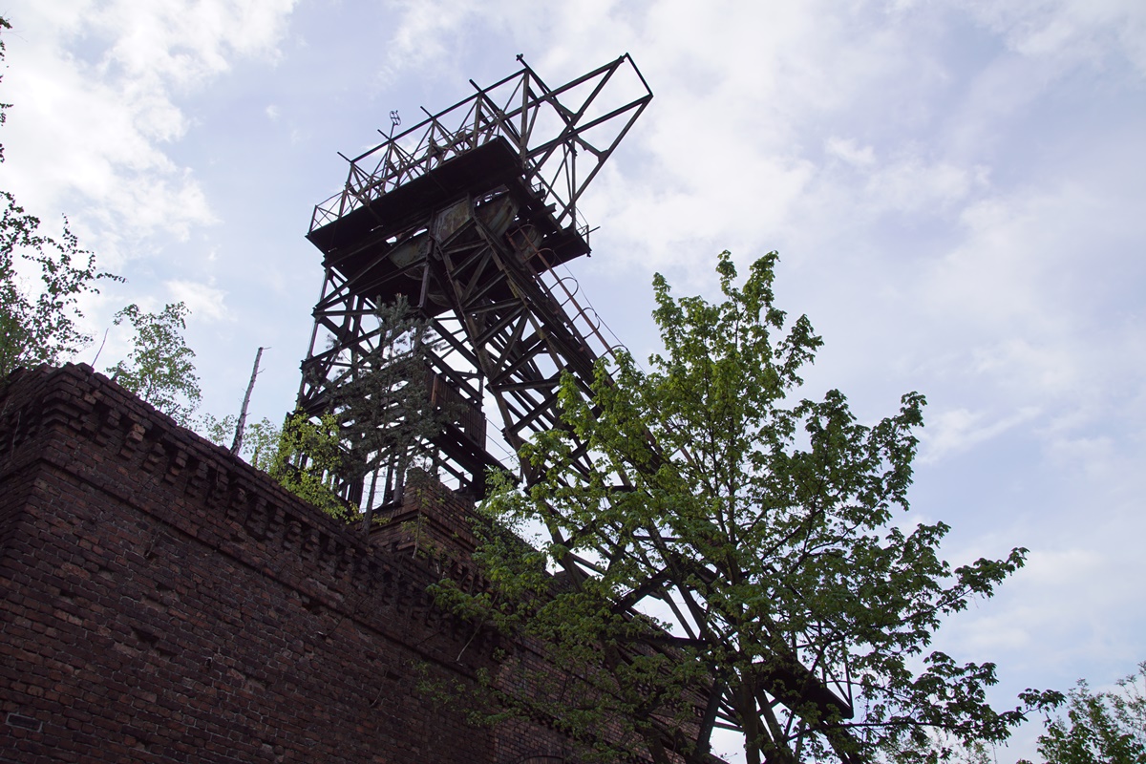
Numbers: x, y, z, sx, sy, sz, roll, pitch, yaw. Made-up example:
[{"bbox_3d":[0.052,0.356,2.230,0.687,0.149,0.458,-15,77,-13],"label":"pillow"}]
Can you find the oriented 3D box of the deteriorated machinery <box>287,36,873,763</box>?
[{"bbox_3d":[-0.544,1.355,18.196,13.748,23.186,7.488,-20,-41,23],"label":"deteriorated machinery"}]

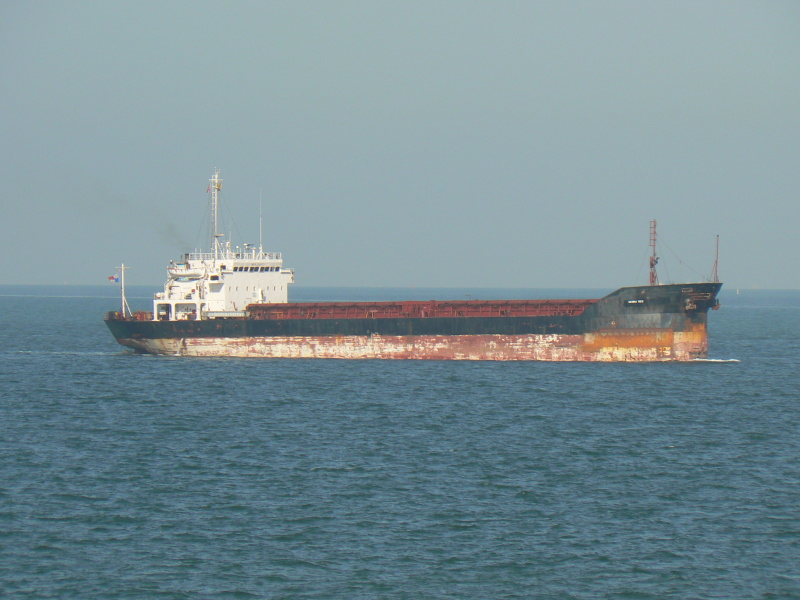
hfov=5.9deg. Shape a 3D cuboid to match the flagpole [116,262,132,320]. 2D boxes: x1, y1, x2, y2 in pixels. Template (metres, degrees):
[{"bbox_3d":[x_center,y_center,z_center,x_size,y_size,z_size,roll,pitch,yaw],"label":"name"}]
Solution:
[{"bbox_3d":[-38.930,-1.340,1103.760,1.200,7.770,2.200,0,0,34],"label":"flagpole"}]

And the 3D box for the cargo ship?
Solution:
[{"bbox_3d":[1.770,-4.570,1078.000,100.140,27.150,17.200,0,0,34],"label":"cargo ship"}]

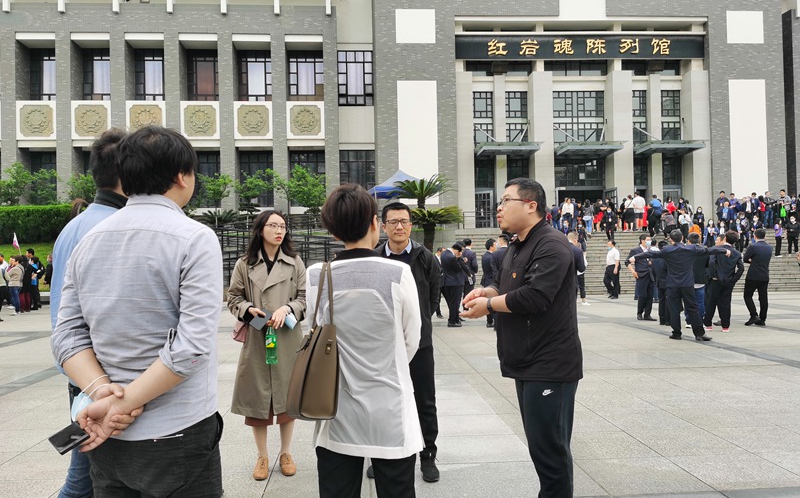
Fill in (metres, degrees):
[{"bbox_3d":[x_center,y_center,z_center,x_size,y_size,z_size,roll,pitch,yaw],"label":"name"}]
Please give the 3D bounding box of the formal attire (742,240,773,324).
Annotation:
[{"bbox_3d":[6.590,0.609,11.528,0.480,1.569,0.380,-1,-1,5],"label":"formal attire"}]

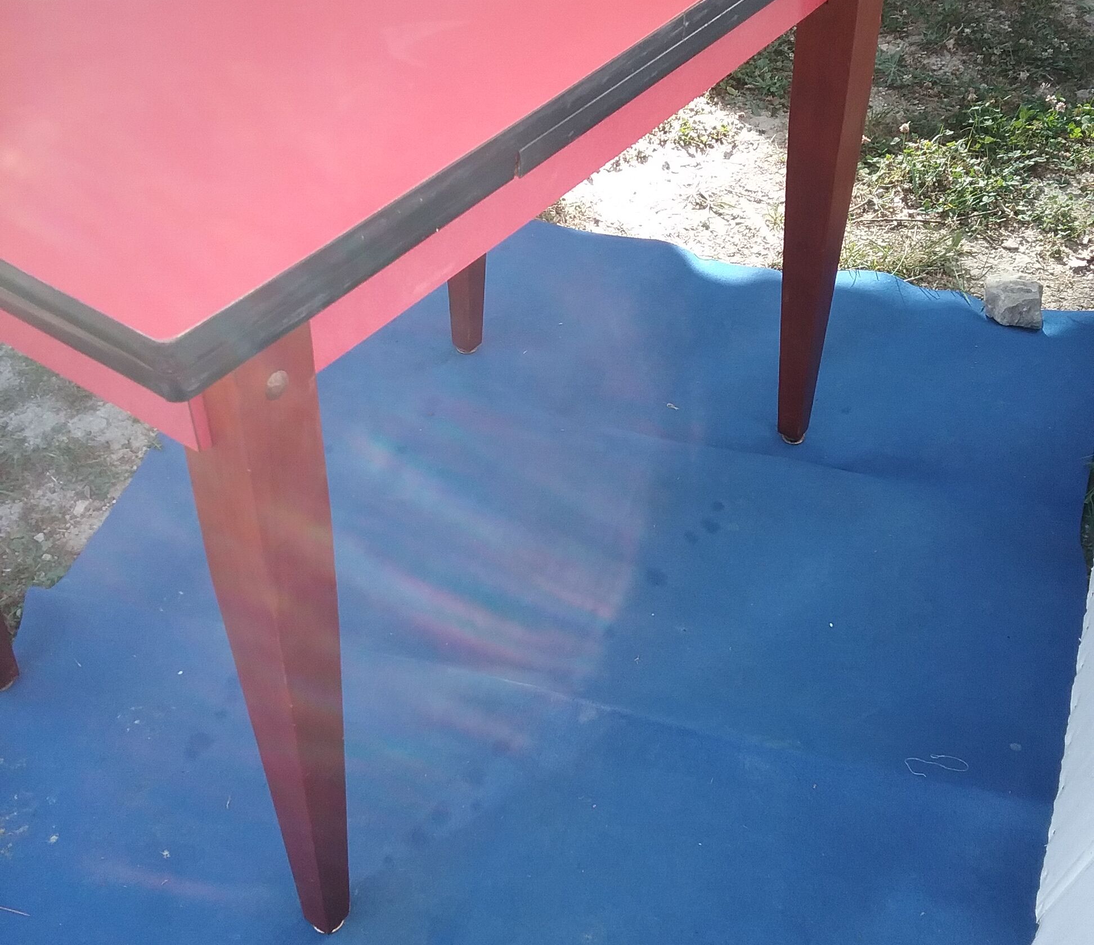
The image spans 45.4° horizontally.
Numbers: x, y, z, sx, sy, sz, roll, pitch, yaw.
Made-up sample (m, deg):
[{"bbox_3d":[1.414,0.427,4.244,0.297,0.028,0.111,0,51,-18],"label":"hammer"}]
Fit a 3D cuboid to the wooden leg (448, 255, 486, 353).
[{"bbox_3d":[-0.109,-0.468,1.671,0.070,0.724,0.070,25,46,26],"label":"wooden leg"}]

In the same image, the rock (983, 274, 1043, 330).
[{"bbox_3d":[0.698,-0.259,1.952,0.082,0.060,0.058,18,46,17],"label":"rock"}]

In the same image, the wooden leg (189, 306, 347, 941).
[{"bbox_3d":[-0.197,0.164,1.001,0.069,0.724,0.069,27,48,25],"label":"wooden leg"}]

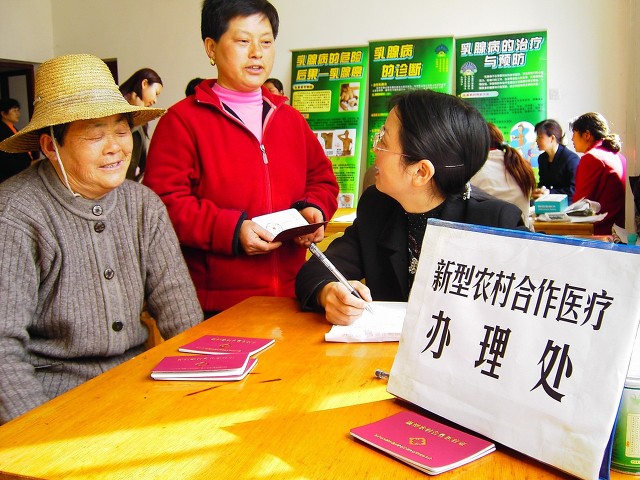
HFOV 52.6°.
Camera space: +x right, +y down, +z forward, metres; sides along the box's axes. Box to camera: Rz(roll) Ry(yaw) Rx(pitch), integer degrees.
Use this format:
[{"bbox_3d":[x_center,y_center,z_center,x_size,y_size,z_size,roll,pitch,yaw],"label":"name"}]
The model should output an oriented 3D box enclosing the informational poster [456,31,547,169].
[{"bbox_3d":[1.384,-0.786,4.923,0.660,1.500,0.015,0,6,20],"label":"informational poster"}]

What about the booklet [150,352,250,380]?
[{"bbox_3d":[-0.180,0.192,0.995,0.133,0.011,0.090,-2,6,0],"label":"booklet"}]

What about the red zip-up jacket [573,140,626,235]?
[{"bbox_3d":[1.507,-0.247,3.588,0.380,0.600,0.470,0,6,18],"label":"red zip-up jacket"}]

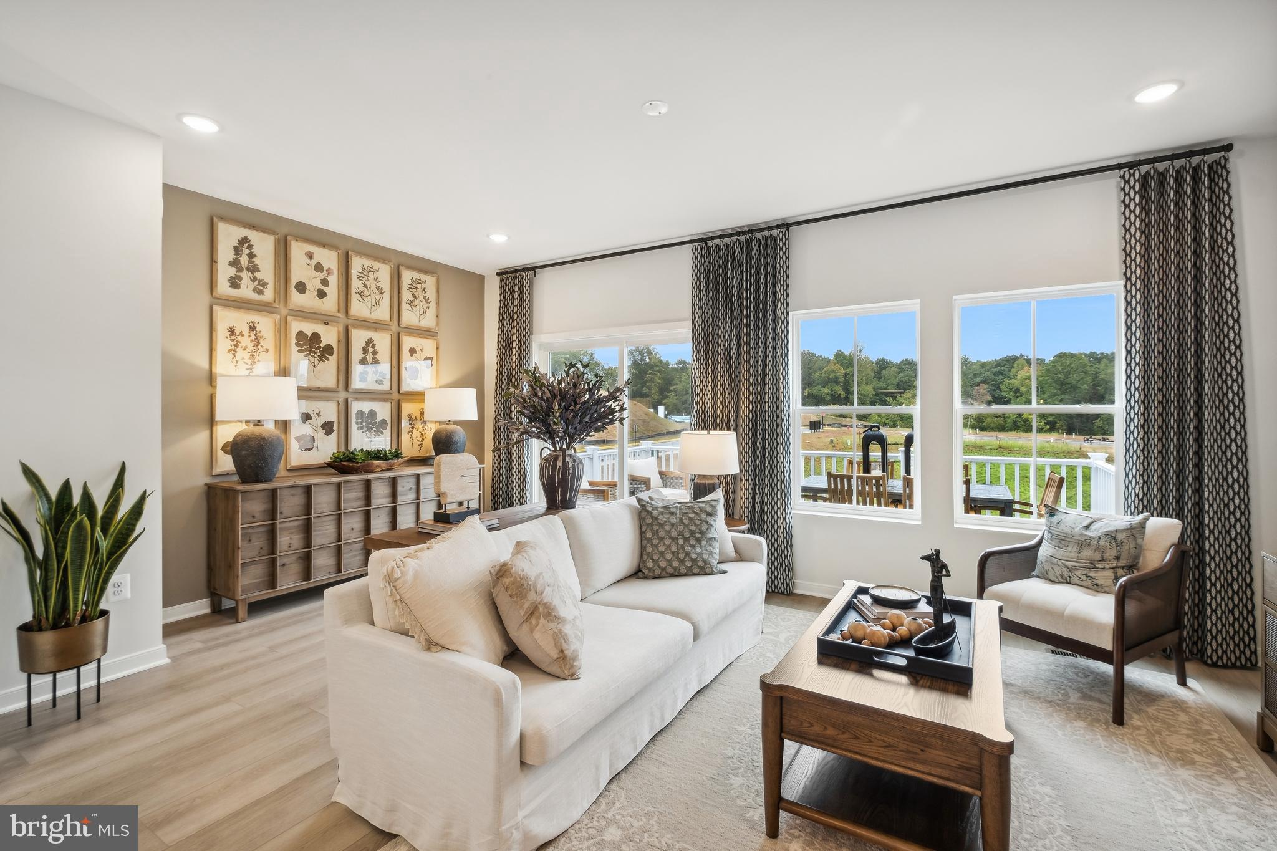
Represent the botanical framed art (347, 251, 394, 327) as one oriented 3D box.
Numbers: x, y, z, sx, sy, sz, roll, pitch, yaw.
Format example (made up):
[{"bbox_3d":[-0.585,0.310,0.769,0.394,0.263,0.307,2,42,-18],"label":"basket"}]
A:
[{"bbox_3d":[-2.228,-1.121,4.418,0.032,0.524,0.397,1,2,30],"label":"botanical framed art"}]

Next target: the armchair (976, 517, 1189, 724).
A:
[{"bbox_3d":[2.249,0.872,2.727,0.780,0.820,0.640,0,1,-29],"label":"armchair"}]

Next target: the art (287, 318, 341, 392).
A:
[{"bbox_3d":[-2.451,-0.532,4.037,0.032,0.524,0.397,1,2,30],"label":"art"}]

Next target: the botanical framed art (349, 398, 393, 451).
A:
[{"bbox_3d":[-2.277,0.041,4.550,0.030,0.536,0.411,1,1,31],"label":"botanical framed art"}]

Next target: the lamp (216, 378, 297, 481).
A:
[{"bbox_3d":[-2.583,0.036,3.602,0.455,0.710,0.455,1,1,31],"label":"lamp"}]

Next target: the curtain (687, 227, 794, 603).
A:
[{"bbox_3d":[0.754,-0.091,4.010,0.790,2.611,0.140,1,2,30],"label":"curtain"}]

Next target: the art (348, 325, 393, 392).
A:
[{"bbox_3d":[-2.227,-0.543,4.432,0.032,0.524,0.397,1,2,30],"label":"art"}]

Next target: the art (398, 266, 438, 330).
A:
[{"bbox_3d":[-2.028,-1.160,4.921,0.030,0.541,0.409,1,1,31],"label":"art"}]

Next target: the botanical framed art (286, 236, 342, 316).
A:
[{"bbox_3d":[-2.453,-1.110,4.022,0.032,0.524,0.397,1,2,30],"label":"botanical framed art"}]

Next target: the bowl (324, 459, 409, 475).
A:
[{"bbox_3d":[-2.146,0.330,4.250,0.240,0.100,0.696,1,1,31],"label":"bowl"}]

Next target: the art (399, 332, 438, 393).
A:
[{"bbox_3d":[-1.996,-0.553,4.837,0.032,0.524,0.397,1,2,30],"label":"art"}]

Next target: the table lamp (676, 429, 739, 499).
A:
[{"bbox_3d":[0.479,0.359,3.672,0.424,0.649,0.424,1,2,30],"label":"table lamp"}]

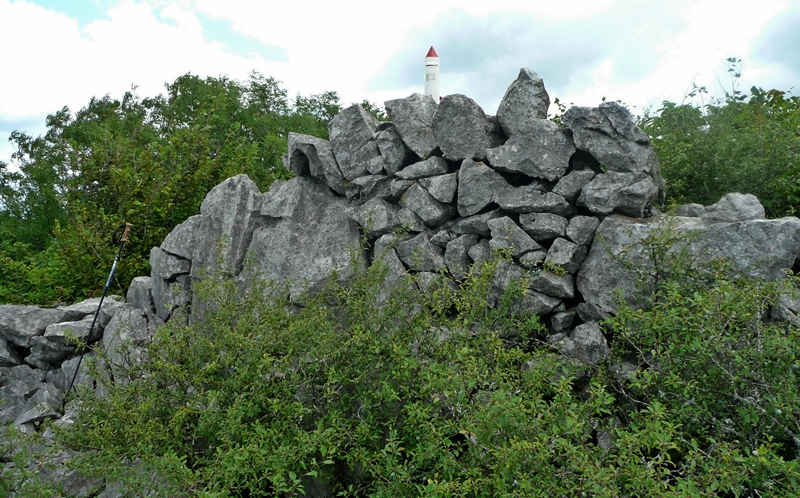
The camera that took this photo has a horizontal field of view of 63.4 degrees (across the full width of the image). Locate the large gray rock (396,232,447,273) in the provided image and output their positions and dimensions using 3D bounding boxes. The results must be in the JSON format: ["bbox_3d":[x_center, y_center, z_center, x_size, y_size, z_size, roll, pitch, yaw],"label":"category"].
[{"bbox_3d":[0.160,0.019,4.810,0.356,0.285,0.320,0,-2,0],"label":"large gray rock"}]

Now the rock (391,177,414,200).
[{"bbox_3d":[0.018,-0.443,4.740,0.174,0.160,0.180,0,2,0],"label":"rock"}]

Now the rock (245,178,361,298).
[{"bbox_3d":[-0.687,-0.061,4.610,0.818,0.873,0.420,0,-2,0],"label":"rock"}]

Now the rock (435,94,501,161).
[{"bbox_3d":[0.508,-0.950,5.060,0.485,0.507,0.420,0,-2,0],"label":"rock"}]

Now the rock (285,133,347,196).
[{"bbox_3d":[-0.654,-0.654,5.010,0.458,0.458,0.420,0,-2,0],"label":"rock"}]

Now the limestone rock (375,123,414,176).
[{"bbox_3d":[-0.067,-0.746,4.850,0.259,0.399,0.280,0,2,0],"label":"limestone rock"}]

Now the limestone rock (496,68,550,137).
[{"bbox_3d":[1.000,-1.174,5.220,0.409,0.556,0.340,0,-2,0],"label":"limestone rock"}]

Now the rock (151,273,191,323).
[{"bbox_3d":[-1.569,0.339,4.435,0.276,0.336,0.270,0,-2,0],"label":"rock"}]

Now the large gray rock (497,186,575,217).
[{"bbox_3d":[0.997,-0.349,4.760,0.562,0.231,0.320,0,-2,0],"label":"large gray rock"}]

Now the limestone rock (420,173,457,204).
[{"bbox_3d":[0.272,-0.439,4.700,0.272,0.215,0.240,0,2,0],"label":"limestone rock"}]

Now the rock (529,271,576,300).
[{"bbox_3d":[1.077,0.252,4.600,0.322,0.210,0.280,0,2,0],"label":"rock"}]

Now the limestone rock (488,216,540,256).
[{"bbox_3d":[0.830,-0.086,4.650,0.396,0.290,0.280,0,2,0],"label":"limestone rock"}]

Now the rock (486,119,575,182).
[{"bbox_3d":[0.983,-0.742,4.875,0.645,0.454,0.450,0,-2,0],"label":"rock"}]

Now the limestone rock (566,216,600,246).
[{"bbox_3d":[1.248,-0.126,4.400,0.231,0.204,0.210,0,-3,0],"label":"limestone rock"}]

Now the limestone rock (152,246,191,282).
[{"bbox_3d":[-1.566,0.106,4.425,0.276,0.229,0.250,0,-2,0],"label":"limestone rock"}]

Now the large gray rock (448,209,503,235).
[{"bbox_3d":[0.554,-0.191,4.750,0.391,0.195,0.260,0,2,0],"label":"large gray rock"}]

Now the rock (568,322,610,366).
[{"bbox_3d":[1.201,0.599,4.100,0.266,0.279,0.260,0,-3,0],"label":"rock"}]

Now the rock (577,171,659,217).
[{"bbox_3d":[1.513,-0.386,4.500,0.570,0.334,0.420,0,-3,0],"label":"rock"}]

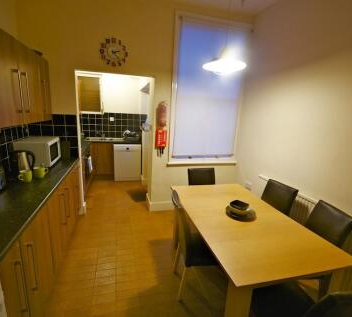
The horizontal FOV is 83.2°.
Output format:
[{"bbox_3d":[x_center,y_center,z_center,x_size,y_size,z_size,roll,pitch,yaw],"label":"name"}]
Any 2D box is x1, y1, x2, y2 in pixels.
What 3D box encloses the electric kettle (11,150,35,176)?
[{"bbox_3d":[-1.594,0.065,2.085,0.215,0.240,0.160,-5,16,-33],"label":"electric kettle"}]

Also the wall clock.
[{"bbox_3d":[-0.817,-1.415,2.635,0.365,0.365,0.035,0,14,-16],"label":"wall clock"}]

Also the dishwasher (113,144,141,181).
[{"bbox_3d":[-1.176,0.041,4.849,0.600,0.860,0.600,0,14,-16],"label":"dishwasher"}]

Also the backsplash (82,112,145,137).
[{"bbox_3d":[-1.559,-0.781,4.857,1.560,0.610,0.020,0,14,-16],"label":"backsplash"}]

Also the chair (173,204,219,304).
[{"bbox_3d":[0.232,0.797,1.857,0.520,0.900,0.420,2,13,-7],"label":"chair"}]

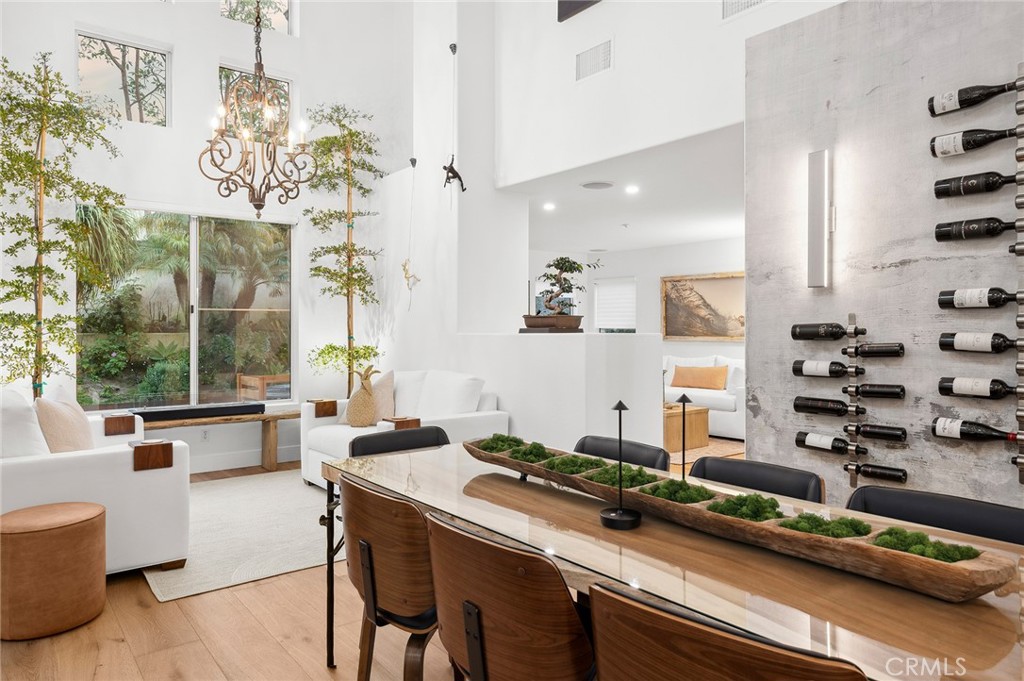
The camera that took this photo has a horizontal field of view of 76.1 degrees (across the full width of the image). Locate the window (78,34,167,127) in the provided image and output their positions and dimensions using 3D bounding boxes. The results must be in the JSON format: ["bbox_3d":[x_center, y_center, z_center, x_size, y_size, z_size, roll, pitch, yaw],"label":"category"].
[{"bbox_3d":[-3.236,-2.145,5.463,0.660,0.650,0.100,-1,1,-39],"label":"window"}]

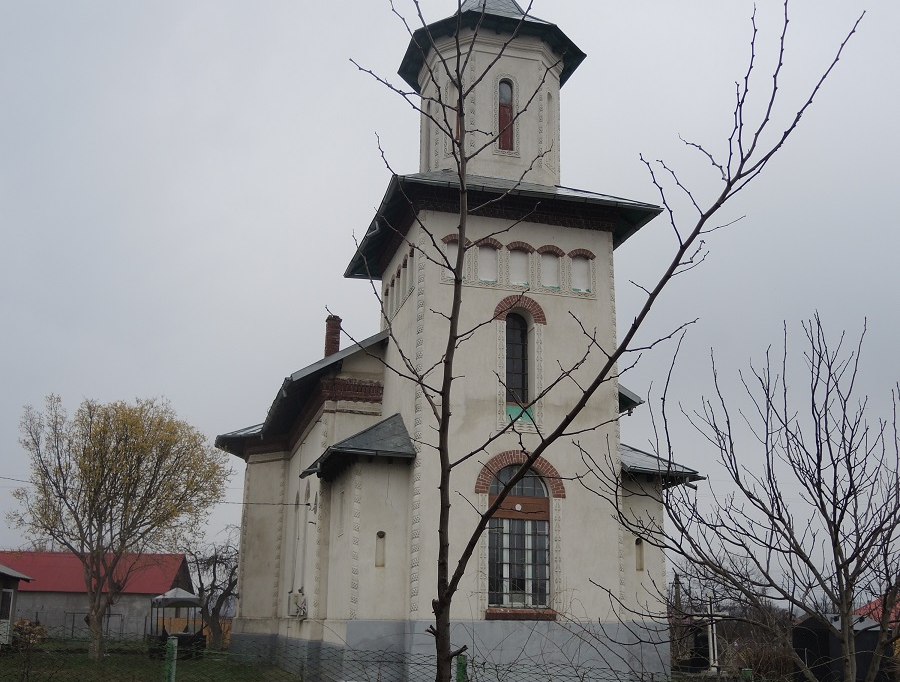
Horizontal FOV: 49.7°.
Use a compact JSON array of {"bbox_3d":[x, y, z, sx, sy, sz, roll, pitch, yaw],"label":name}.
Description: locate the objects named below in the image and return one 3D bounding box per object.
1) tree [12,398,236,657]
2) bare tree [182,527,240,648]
[{"bbox_3d":[-12.779,7.014,37.588,8.586,10.104,8.328,6,-17,-18],"label":"tree"},{"bbox_3d":[-11.013,11.834,46.796,3.567,5.791,3.460,4,-16,-12],"label":"bare tree"}]

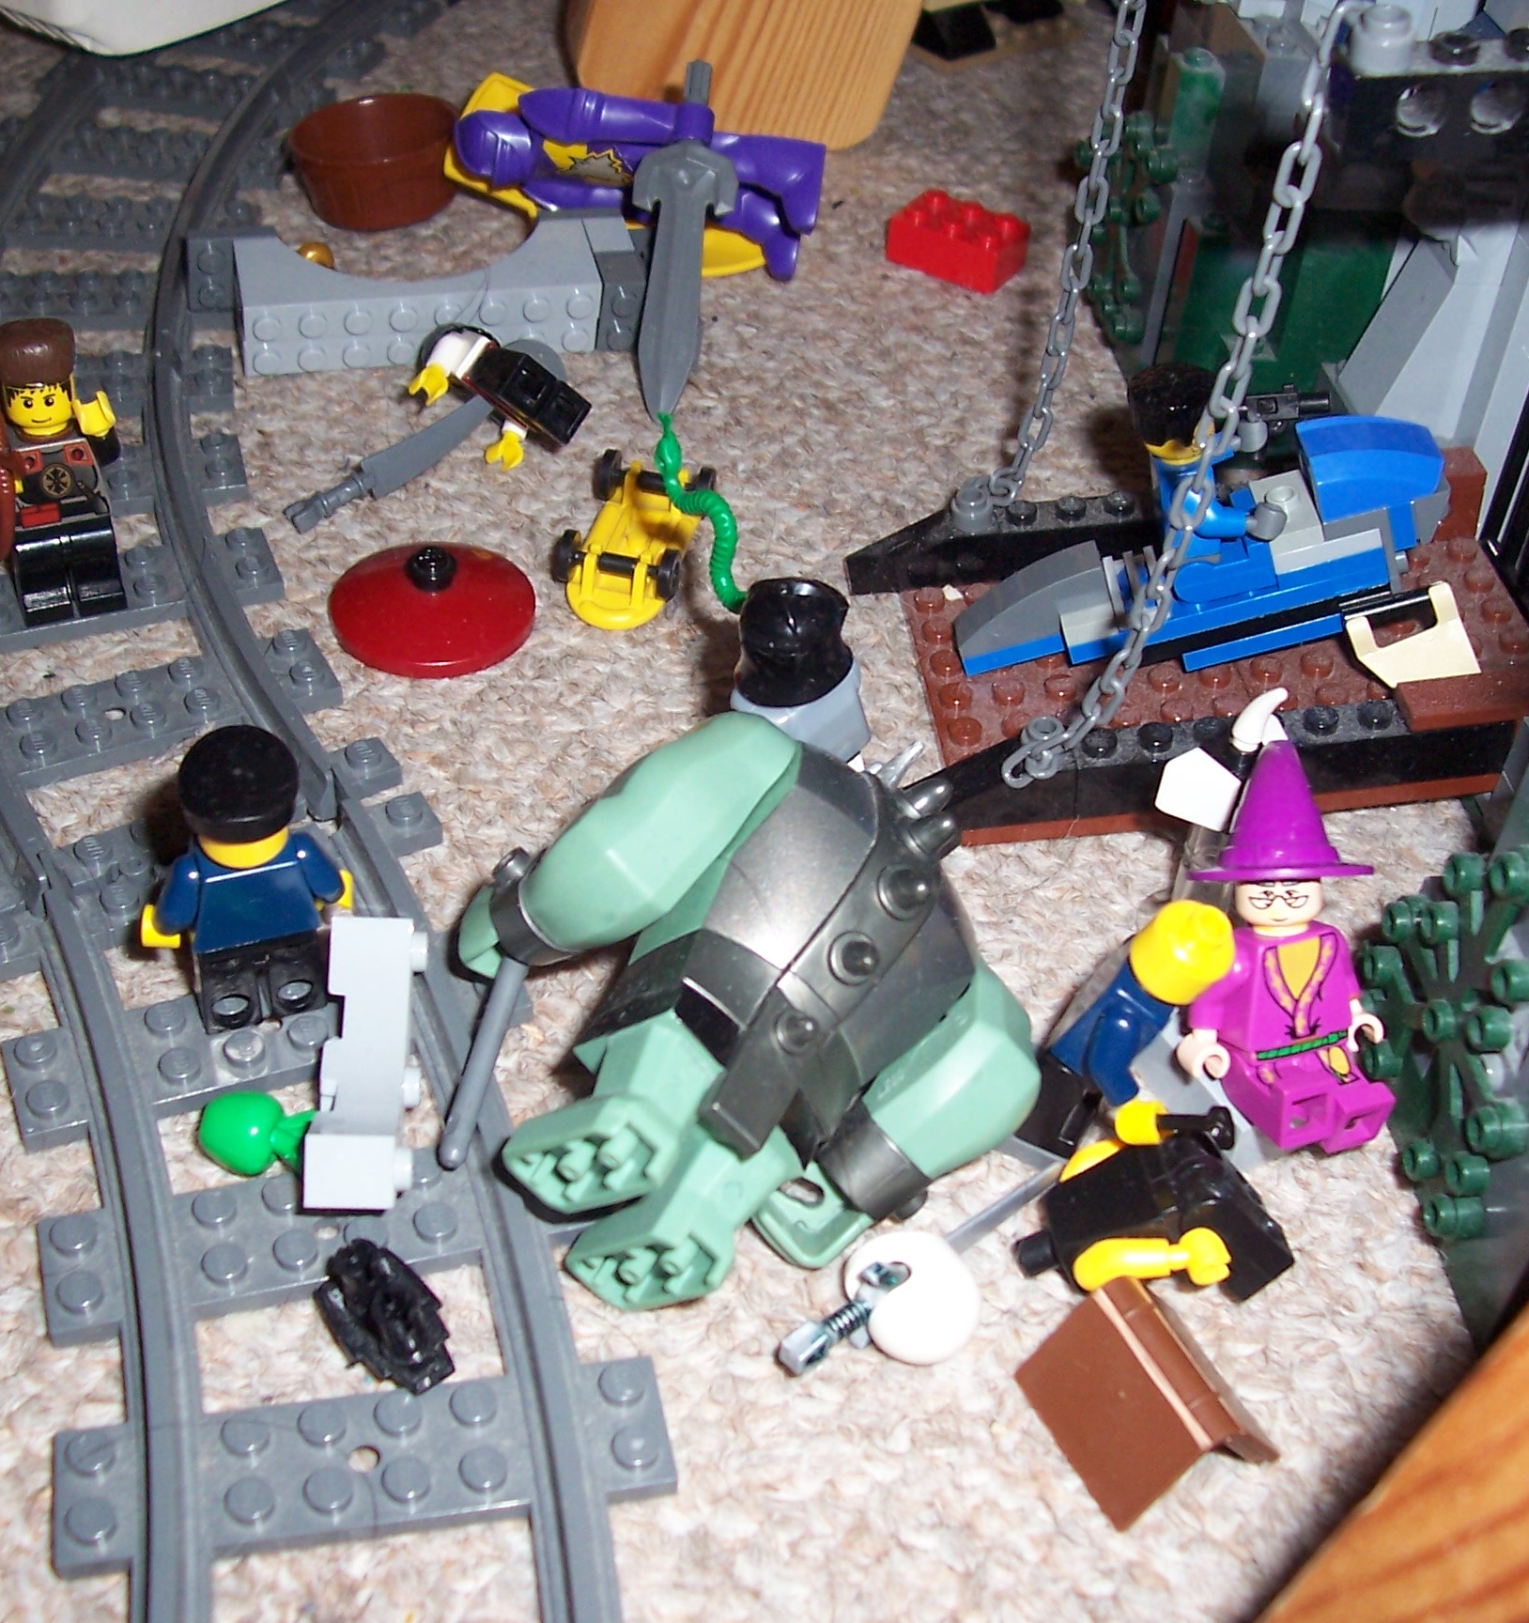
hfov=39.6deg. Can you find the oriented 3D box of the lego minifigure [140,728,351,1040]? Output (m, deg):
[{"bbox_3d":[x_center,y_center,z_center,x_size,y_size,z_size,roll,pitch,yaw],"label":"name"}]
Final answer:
[{"bbox_3d":[-0.063,0.008,0.259,0.026,0.043,0.015,-10,45,-18],"label":"lego minifigure"}]

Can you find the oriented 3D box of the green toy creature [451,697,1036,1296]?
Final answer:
[{"bbox_3d":[0.000,0.023,0.249,0.055,0.048,0.063,44,49,-16],"label":"green toy creature"}]

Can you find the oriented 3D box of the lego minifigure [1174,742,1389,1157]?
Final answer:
[{"bbox_3d":[0.063,0.016,0.259,0.025,0.047,0.024,-10,20,-15],"label":"lego minifigure"}]

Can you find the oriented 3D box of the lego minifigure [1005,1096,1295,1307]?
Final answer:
[{"bbox_3d":[0.046,0.046,0.248,0.031,0.019,0.022,-27,16,15],"label":"lego minifigure"}]

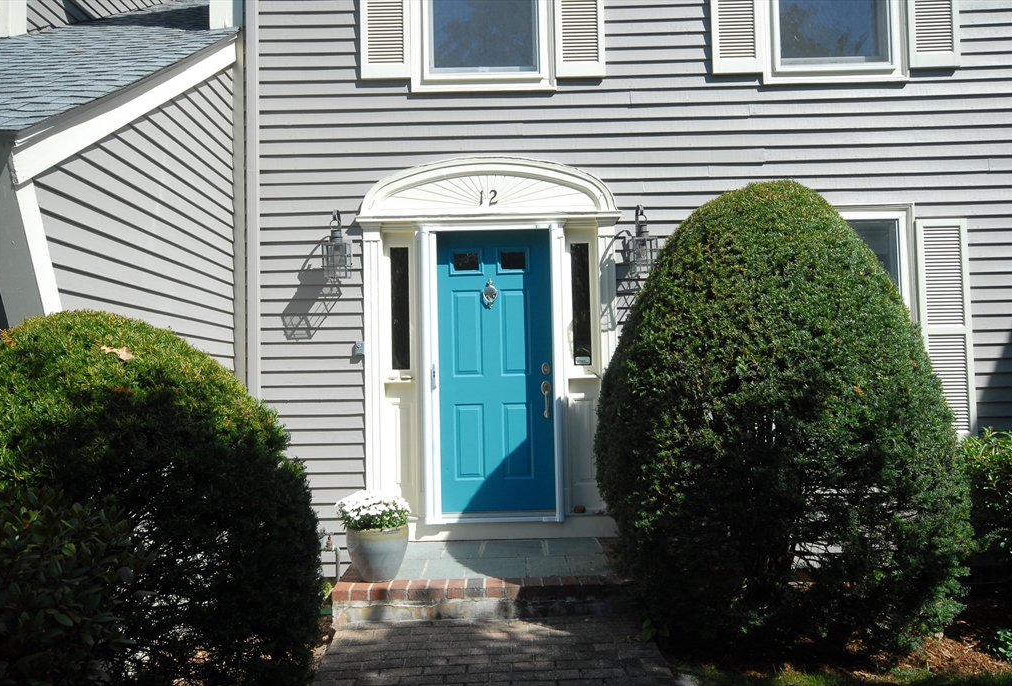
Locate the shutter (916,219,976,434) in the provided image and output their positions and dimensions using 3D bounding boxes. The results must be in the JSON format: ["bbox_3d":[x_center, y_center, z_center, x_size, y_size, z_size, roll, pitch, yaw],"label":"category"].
[{"bbox_3d":[3.085,-0.113,5.597,0.355,1.515,0.035,-1,-3,1],"label":"shutter"}]

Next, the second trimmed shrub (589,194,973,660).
[{"bbox_3d":[1.581,0.278,4.615,2.087,2.436,1.961,-1,-3,1],"label":"second trimmed shrub"}]

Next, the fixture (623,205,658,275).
[{"bbox_3d":[0.959,-0.720,5.553,0.171,0.488,0.220,-1,-3,1],"label":"fixture"}]

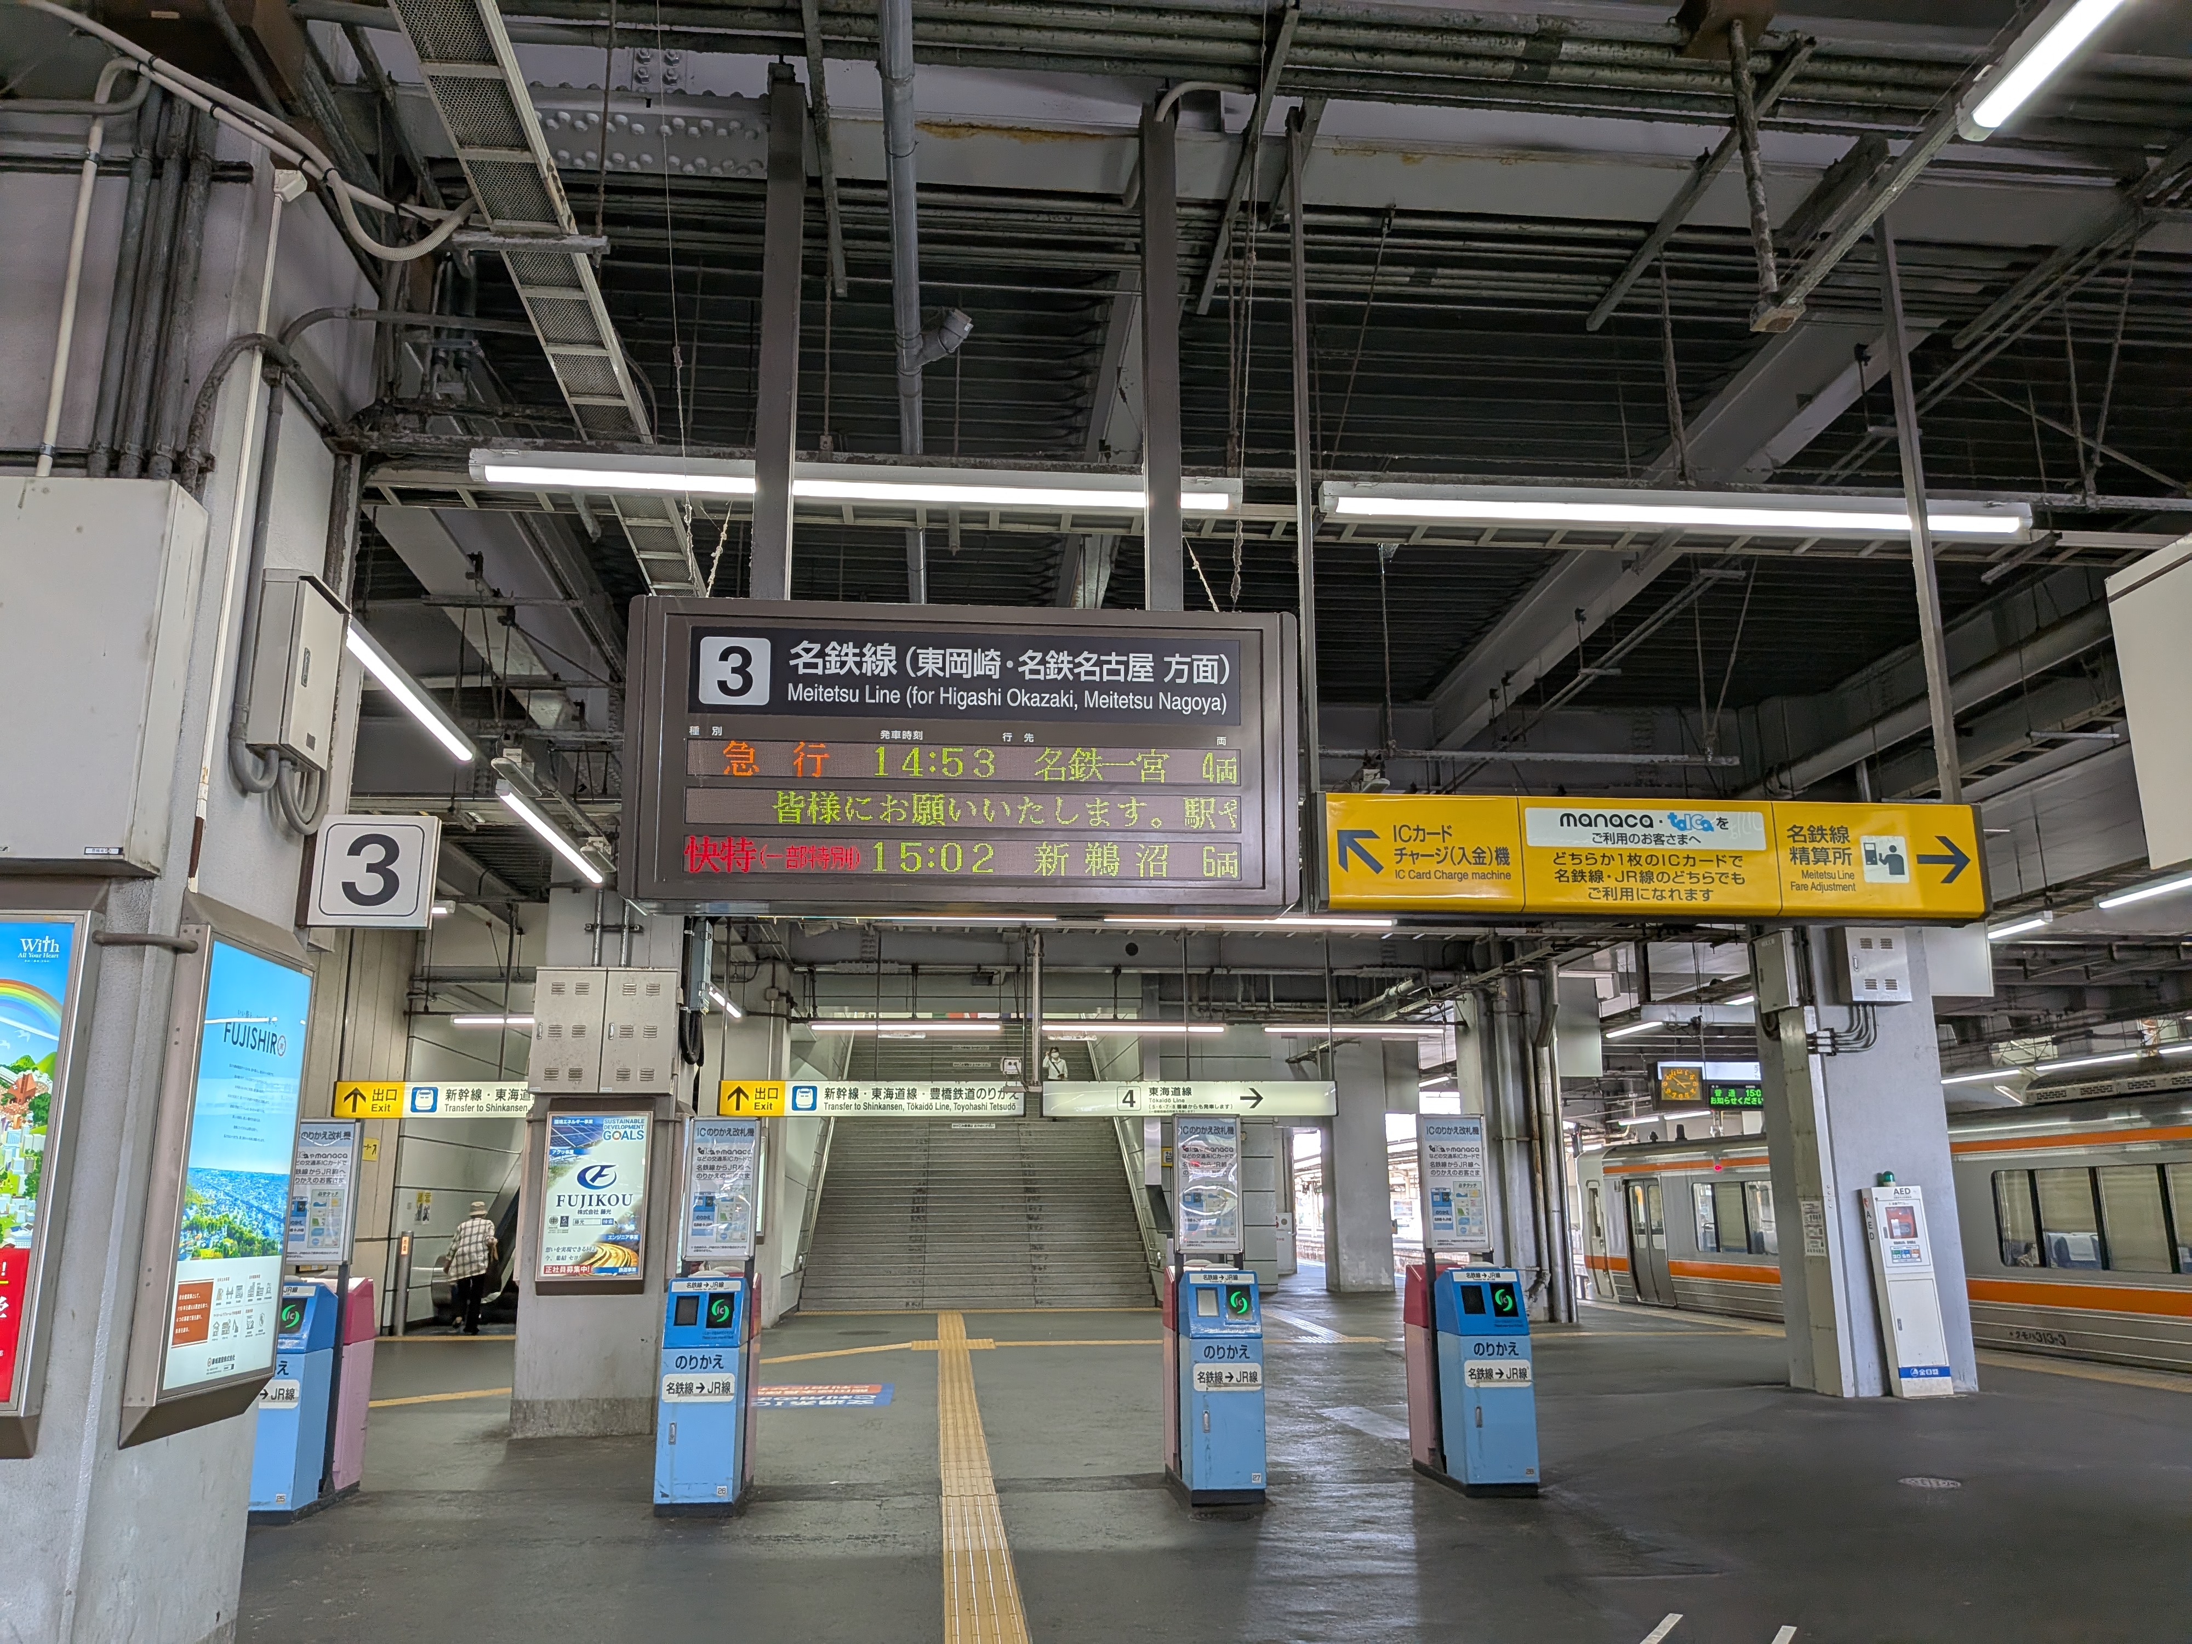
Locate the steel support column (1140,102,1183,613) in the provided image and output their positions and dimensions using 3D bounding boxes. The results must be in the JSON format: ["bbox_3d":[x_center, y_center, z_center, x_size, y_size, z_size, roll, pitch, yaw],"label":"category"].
[{"bbox_3d":[0.205,-1.466,4.813,0.100,1.820,0.100,1,-13,-6],"label":"steel support column"}]

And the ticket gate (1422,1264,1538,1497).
[{"bbox_3d":[2.188,3.117,8.558,0.390,1.190,0.400,1,-13,-6],"label":"ticket gate"}]

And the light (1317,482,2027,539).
[{"bbox_3d":[1.953,-1.033,5.036,2.420,0.075,0.080,1,-14,-6],"label":"light"}]

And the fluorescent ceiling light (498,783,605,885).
[{"bbox_3d":[-3.342,0.123,9.438,0.080,0.080,2.420,1,-14,-6],"label":"fluorescent ceiling light"}]

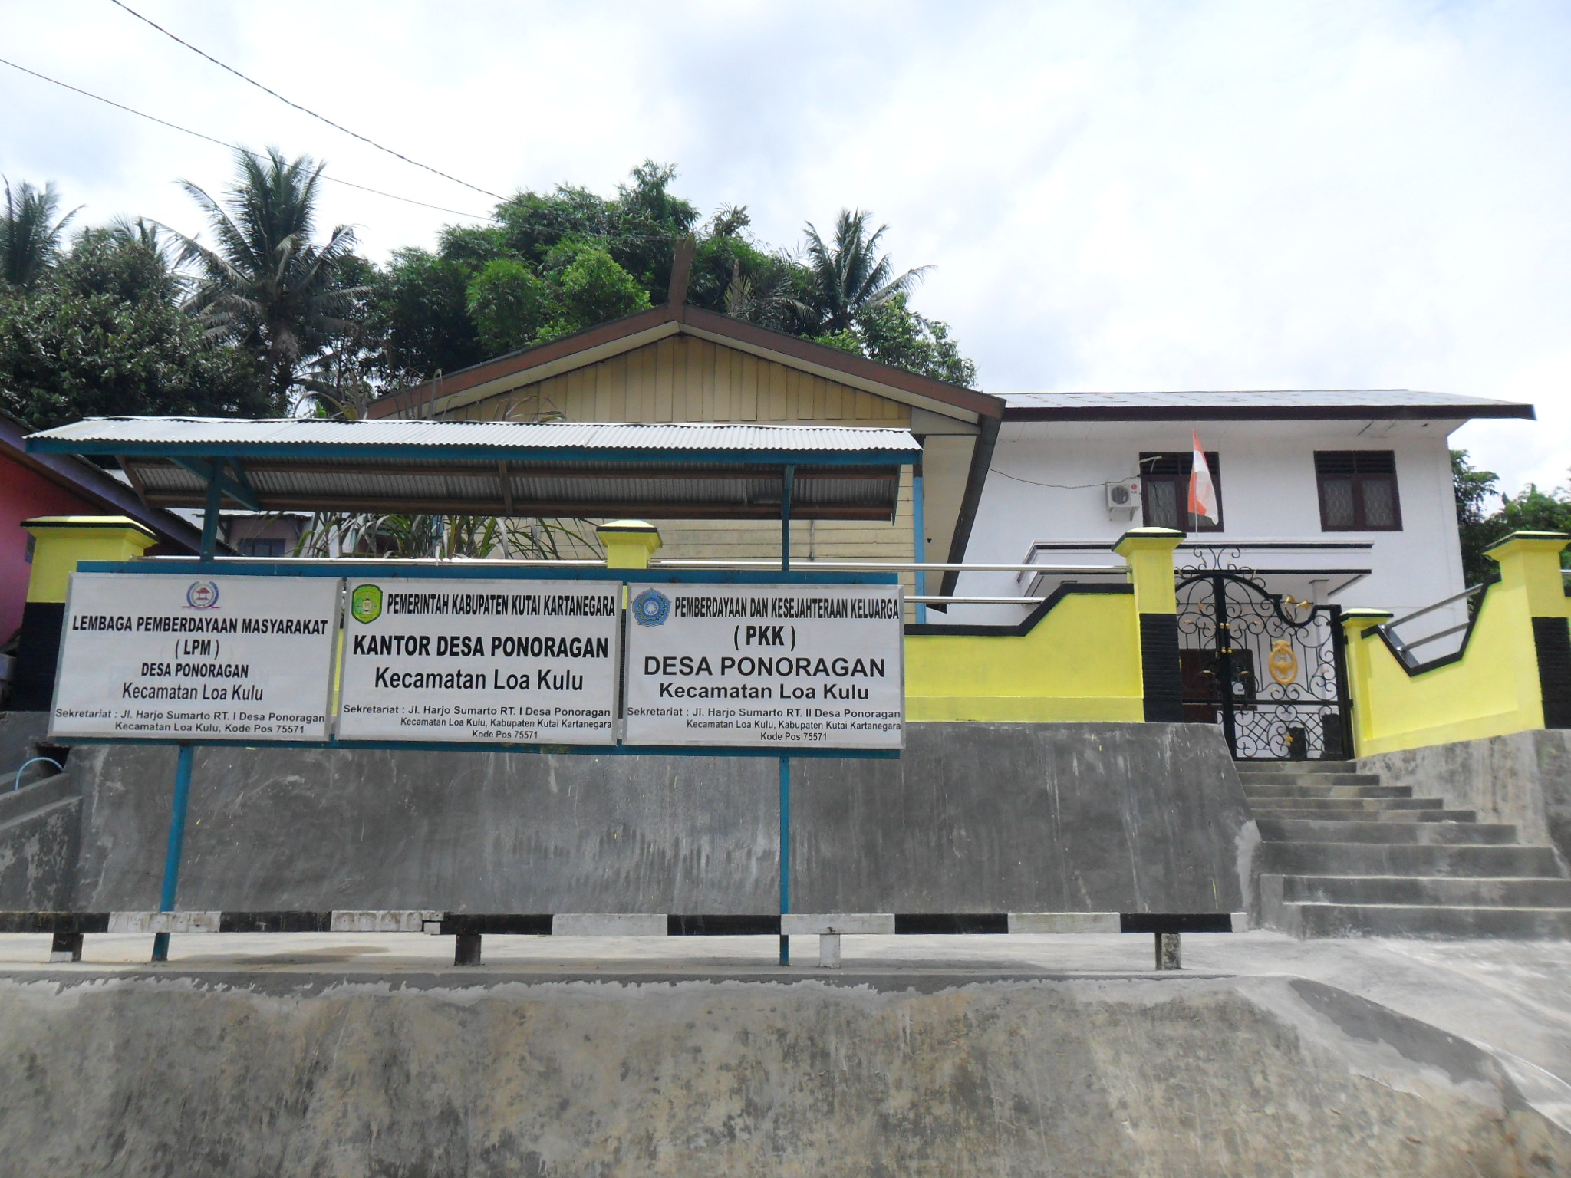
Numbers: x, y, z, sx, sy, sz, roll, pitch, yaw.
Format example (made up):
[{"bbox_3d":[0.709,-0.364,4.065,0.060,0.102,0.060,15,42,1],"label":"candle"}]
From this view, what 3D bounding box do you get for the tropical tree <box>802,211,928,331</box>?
[{"bbox_3d":[3.222,-12.028,55.851,7.000,11.600,7.000,1,-12,0],"label":"tropical tree"}]

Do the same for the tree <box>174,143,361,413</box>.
[{"bbox_3d":[-16.274,-8.224,38.605,7.000,12.600,7.000,1,-12,0],"label":"tree"}]

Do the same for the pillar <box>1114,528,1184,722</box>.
[{"bbox_3d":[2.896,0.283,9.690,0.540,1.570,0.540,0,-12,1],"label":"pillar"}]

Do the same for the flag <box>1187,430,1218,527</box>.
[{"bbox_3d":[7.541,-2.004,22.151,0.580,1.830,0.350,0,-12,3],"label":"flag"}]

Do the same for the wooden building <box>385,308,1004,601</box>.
[{"bbox_3d":[-0.696,0.539,18.011,6.700,4.610,11.340,0,-12,4],"label":"wooden building"}]

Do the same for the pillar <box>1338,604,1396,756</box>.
[{"bbox_3d":[6.194,1.001,12.967,0.560,1.580,0.540,0,-12,1],"label":"pillar"}]

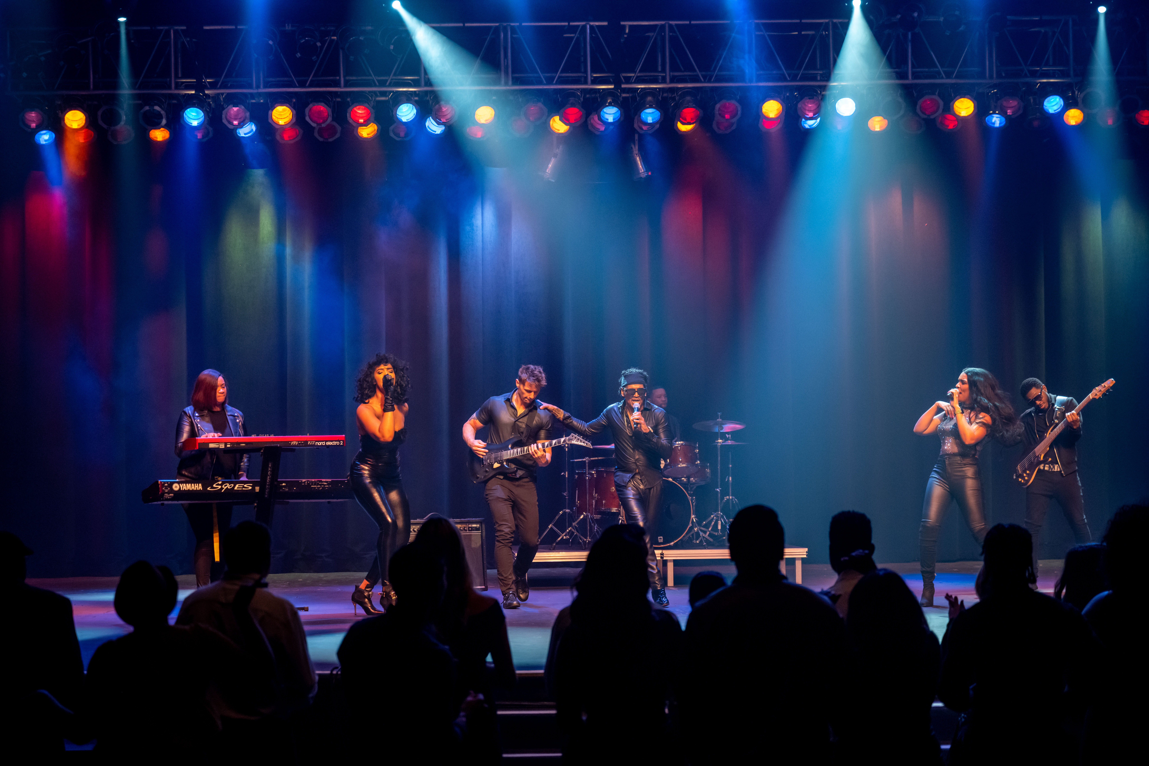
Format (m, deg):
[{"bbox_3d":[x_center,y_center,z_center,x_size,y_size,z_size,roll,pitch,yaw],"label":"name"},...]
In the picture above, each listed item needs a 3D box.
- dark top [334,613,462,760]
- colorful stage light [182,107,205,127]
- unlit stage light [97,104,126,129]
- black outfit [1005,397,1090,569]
[{"bbox_3d":[-0.660,1.155,8.400,0.480,0.620,0.320,-1,0,12],"label":"dark top"},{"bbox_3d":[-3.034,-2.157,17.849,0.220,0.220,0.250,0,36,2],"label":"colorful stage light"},{"bbox_3d":[-4.385,-2.602,21.241,0.260,0.270,0.340,-1,34,-5],"label":"unlit stage light"},{"bbox_3d":[3.815,0.868,18.000,0.640,1.500,0.420,-1,-2,10],"label":"black outfit"}]

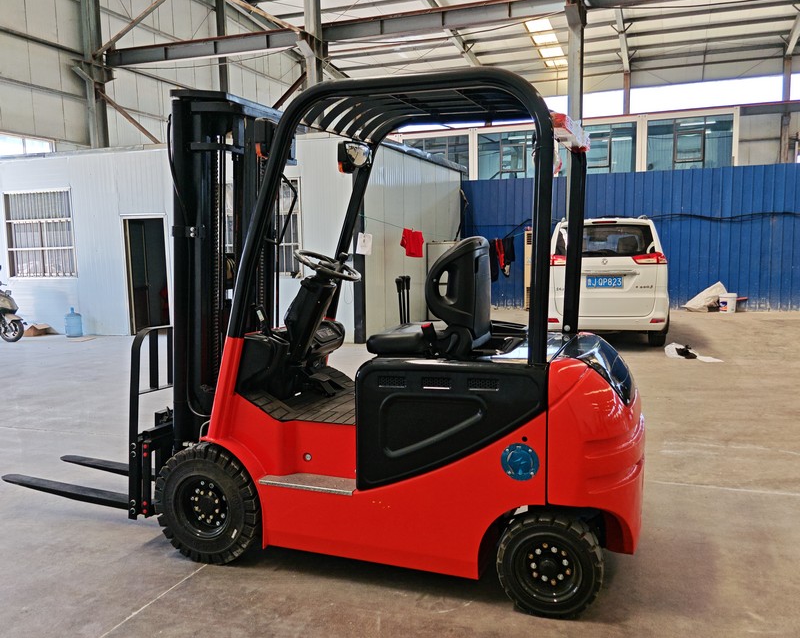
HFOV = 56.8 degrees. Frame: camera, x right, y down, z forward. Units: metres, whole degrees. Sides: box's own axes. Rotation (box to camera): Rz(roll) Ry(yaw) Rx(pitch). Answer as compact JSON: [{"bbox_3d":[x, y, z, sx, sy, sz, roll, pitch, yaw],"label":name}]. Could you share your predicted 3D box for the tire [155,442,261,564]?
[{"bbox_3d":[-0.861,0.851,3.534,0.575,0.575,0.195,1,7,21],"label":"tire"}]

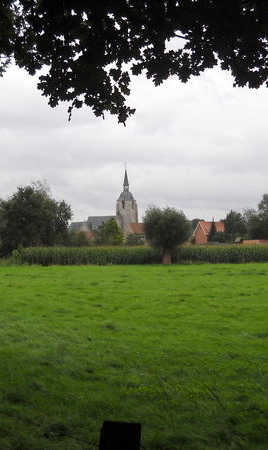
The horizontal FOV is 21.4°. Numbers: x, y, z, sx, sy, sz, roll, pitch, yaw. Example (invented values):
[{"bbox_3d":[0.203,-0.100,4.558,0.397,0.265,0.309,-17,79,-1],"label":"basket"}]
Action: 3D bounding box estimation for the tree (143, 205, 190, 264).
[{"bbox_3d":[4.180,1.200,90.000,5.950,7.500,5.900,0,-2,0],"label":"tree"}]

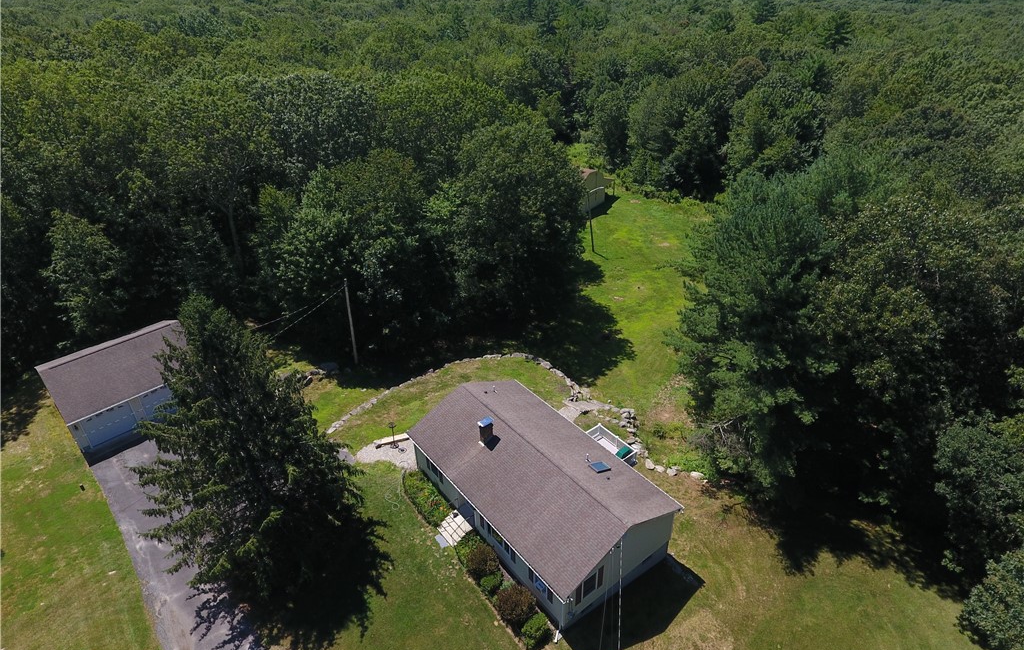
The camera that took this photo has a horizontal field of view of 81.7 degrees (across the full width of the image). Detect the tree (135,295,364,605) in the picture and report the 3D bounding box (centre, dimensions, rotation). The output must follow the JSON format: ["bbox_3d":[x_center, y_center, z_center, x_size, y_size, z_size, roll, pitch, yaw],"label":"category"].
[{"bbox_3d":[-13.166,5.997,29.568,10.800,16.800,11.000,-23,37,-31],"label":"tree"}]

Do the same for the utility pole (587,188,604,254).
[{"bbox_3d":[10.133,-12.165,69.073,2.100,7.876,0.350,-8,31,4],"label":"utility pole"}]

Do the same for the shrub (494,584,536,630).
[{"bbox_3d":[0.179,14.380,30.300,2.030,1.750,2.030,-1,31,1],"label":"shrub"}]

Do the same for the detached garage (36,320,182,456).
[{"bbox_3d":[-28.869,3.377,44.050,9.550,4.533,9.119,27,41,38],"label":"detached garage"}]

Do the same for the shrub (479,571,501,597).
[{"bbox_3d":[-1.085,13.910,31.680,1.180,1.170,1.180,-1,31,1],"label":"shrub"}]

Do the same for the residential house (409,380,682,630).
[{"bbox_3d":[1.366,9.273,35.899,8.823,5.700,15.000,-23,37,-31],"label":"residential house"}]

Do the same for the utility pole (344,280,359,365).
[{"bbox_3d":[-13.037,-0.130,47.976,0.320,8.136,0.320,1,31,-2],"label":"utility pole"}]

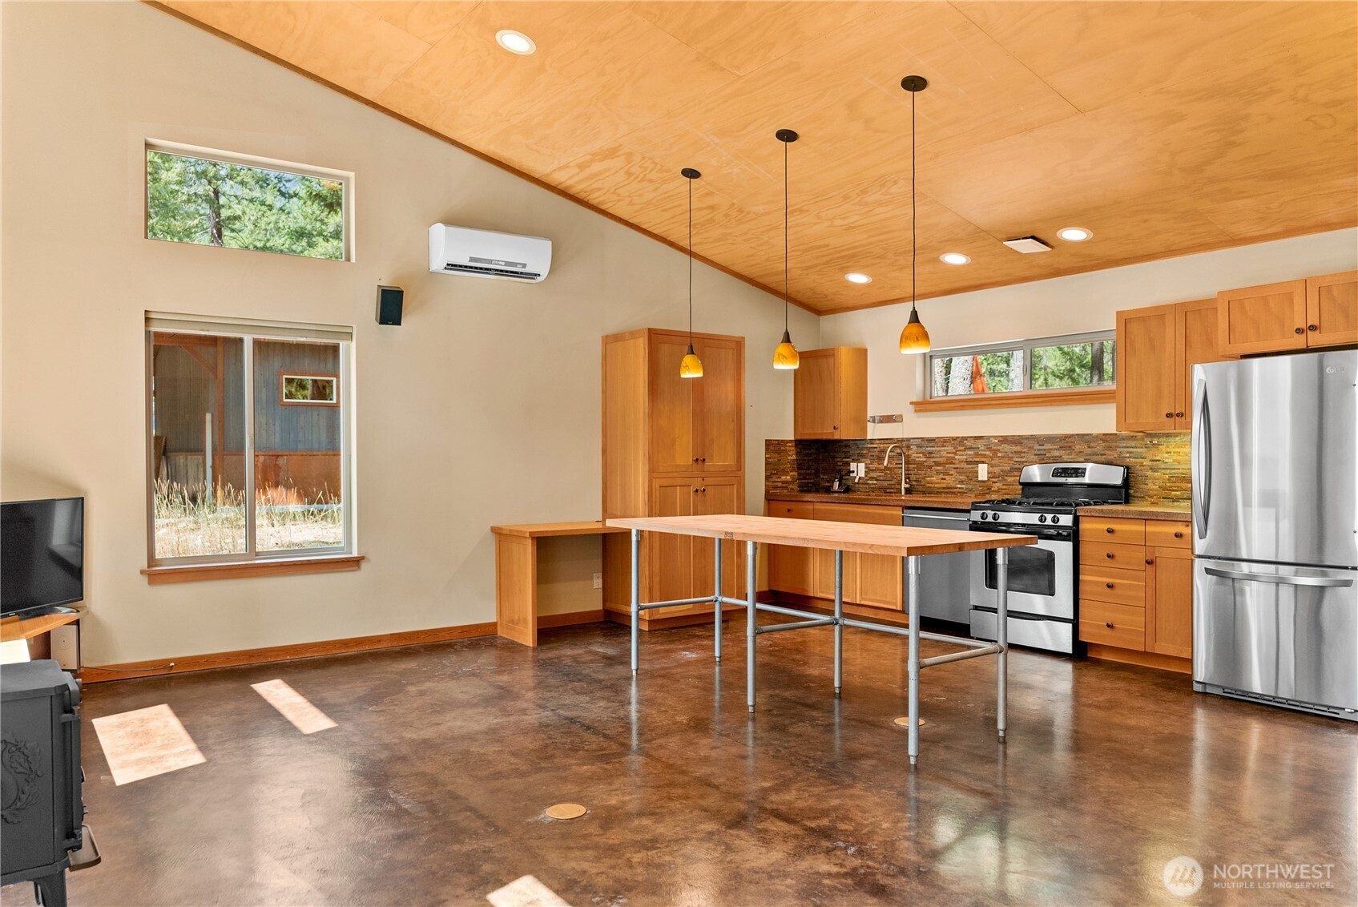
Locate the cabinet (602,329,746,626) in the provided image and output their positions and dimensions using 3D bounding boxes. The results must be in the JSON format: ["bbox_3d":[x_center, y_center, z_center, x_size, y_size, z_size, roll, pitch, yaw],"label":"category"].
[{"bbox_3d":[-0.034,0.191,7.052,0.914,2.184,0.633,0,0,-36],"label":"cabinet"}]

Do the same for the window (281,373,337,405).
[{"bbox_3d":[-8.152,-1.417,20.000,1.260,0.720,0.100,0,0,-36],"label":"window"}]

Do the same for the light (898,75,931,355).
[{"bbox_3d":[1.153,-1.161,4.424,0.150,1.330,0.150,0,0,0],"label":"light"}]

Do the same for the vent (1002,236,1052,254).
[{"bbox_3d":[2.232,-1.337,5.808,0.205,0.045,0.205,18,-10,-34],"label":"vent"}]

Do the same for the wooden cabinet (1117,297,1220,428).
[{"bbox_3d":[3.007,-0.497,5.332,0.330,0.732,0.707,0,0,-35],"label":"wooden cabinet"}]

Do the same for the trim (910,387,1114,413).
[{"bbox_3d":[2.492,-0.380,6.741,0.076,0.091,1.899,0,0,-36],"label":"trim"}]

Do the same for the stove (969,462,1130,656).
[{"bbox_3d":[2.402,0.661,5.918,0.657,1.175,0.765,0,0,-35],"label":"stove"}]

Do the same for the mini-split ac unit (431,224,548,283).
[{"bbox_3d":[-1.272,-1.363,6.182,0.795,0.284,0.235,0,0,-35],"label":"mini-split ac unit"}]

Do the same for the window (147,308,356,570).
[{"bbox_3d":[-2.639,-0.080,5.647,1.192,1.506,0.111,0,0,-36],"label":"window"}]

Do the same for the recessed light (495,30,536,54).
[{"bbox_3d":[-0.897,-2.260,4.977,0.202,0.030,0.202,11,-8,2],"label":"recessed light"}]

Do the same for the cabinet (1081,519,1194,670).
[{"bbox_3d":[2.983,0.825,5.504,0.657,0.878,0.783,0,0,-36],"label":"cabinet"}]

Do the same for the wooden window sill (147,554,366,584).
[{"bbox_3d":[-2.526,0.698,5.449,1.225,0.092,0.090,0,0,-35],"label":"wooden window sill"}]

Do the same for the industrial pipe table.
[{"bbox_3d":[0.583,0.820,4.557,0.914,0.899,2.111,0,0,-38],"label":"industrial pipe table"}]

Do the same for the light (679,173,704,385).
[{"bbox_3d":[0.082,-1.163,5.872,0.150,1.340,0.150,0,0,0],"label":"light"}]

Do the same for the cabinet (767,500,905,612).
[{"bbox_3d":[1.447,0.774,7.333,0.600,0.765,1.459,0,0,-35],"label":"cabinet"}]

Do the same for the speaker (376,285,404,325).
[{"bbox_3d":[-1.903,-0.976,5.950,0.146,0.232,0.141,0,13,-29],"label":"speaker"}]

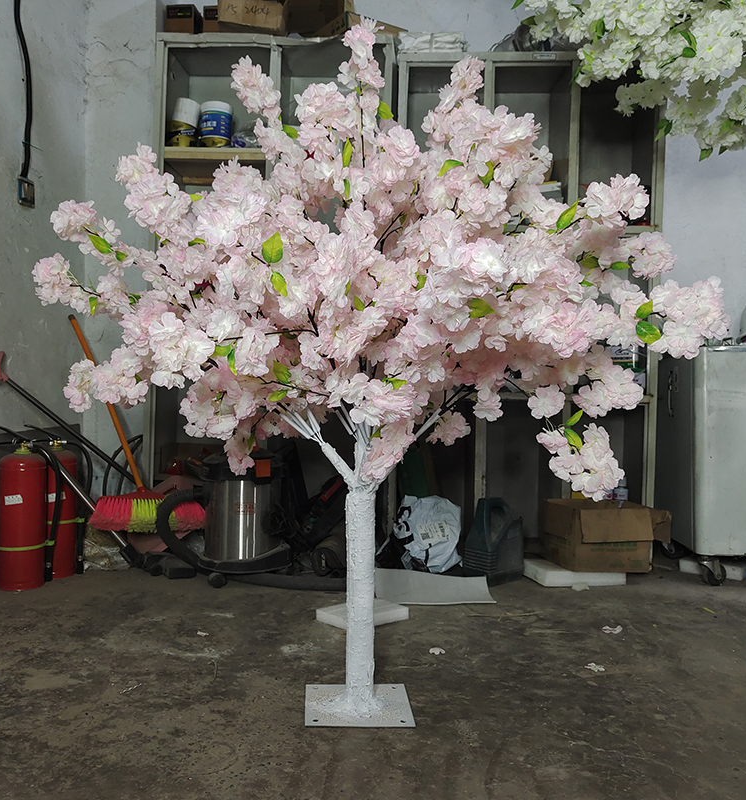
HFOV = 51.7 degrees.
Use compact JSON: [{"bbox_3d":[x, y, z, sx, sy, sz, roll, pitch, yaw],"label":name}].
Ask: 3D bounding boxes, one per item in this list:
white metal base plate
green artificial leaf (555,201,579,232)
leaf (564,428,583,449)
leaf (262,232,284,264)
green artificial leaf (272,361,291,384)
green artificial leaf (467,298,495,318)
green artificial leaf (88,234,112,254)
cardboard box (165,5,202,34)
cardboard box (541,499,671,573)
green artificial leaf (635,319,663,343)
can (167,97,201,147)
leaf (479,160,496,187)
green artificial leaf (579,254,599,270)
[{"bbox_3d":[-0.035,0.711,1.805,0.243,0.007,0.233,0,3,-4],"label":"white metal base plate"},{"bbox_3d":[0.361,-0.343,1.430,0.032,0.070,0.015,37,12,14],"label":"green artificial leaf"},{"bbox_3d":[0.423,0.083,1.630,0.036,0.064,0.015,-43,11,-3],"label":"leaf"},{"bbox_3d":[-0.186,-0.286,1.450,0.041,0.062,0.015,7,17,-7],"label":"leaf"},{"bbox_3d":[-0.189,-0.057,1.600,0.040,0.064,0.015,-38,0,-14],"label":"green artificial leaf"},{"bbox_3d":[0.210,-0.178,1.500,0.058,0.042,0.020,9,0,2],"label":"green artificial leaf"},{"bbox_3d":[-0.605,-0.344,1.700,0.066,0.032,0.015,40,-18,0],"label":"green artificial leaf"},{"bbox_3d":[-0.746,-1.460,3.068,0.110,0.128,0.200,1,1,0],"label":"cardboard box"},{"bbox_3d":[0.874,0.505,2.918,0.335,0.225,0.235,0,3,-7],"label":"cardboard box"},{"bbox_3d":[0.562,-0.140,1.570,0.066,0.044,0.015,39,3,-22],"label":"green artificial leaf"},{"bbox_3d":[-0.751,-1.082,3.030,0.120,0.190,0.120,6,1,0],"label":"can"},{"bbox_3d":[0.227,-0.449,1.530,0.036,0.060,0.015,13,0,8],"label":"leaf"},{"bbox_3d":[0.473,-0.301,1.680,0.060,0.034,0.015,-13,-11,31],"label":"green artificial leaf"}]

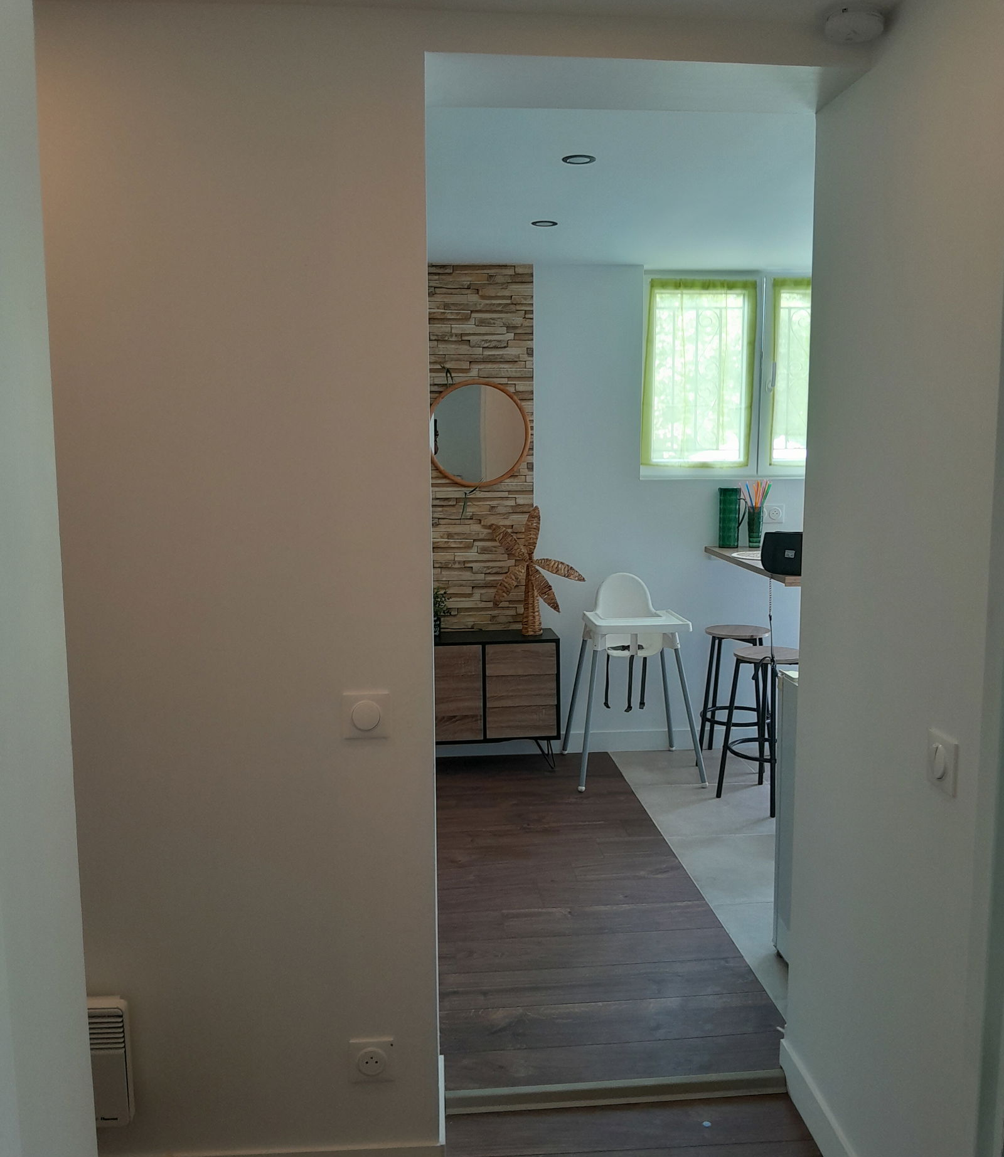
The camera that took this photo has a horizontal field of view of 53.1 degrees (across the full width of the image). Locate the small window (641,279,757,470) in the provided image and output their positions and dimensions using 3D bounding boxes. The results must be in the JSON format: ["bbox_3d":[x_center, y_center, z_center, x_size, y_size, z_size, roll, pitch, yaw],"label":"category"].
[{"bbox_3d":[0.952,-0.986,4.870,0.595,0.930,0.060,-1,7,-5],"label":"small window"}]

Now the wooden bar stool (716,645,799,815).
[{"bbox_3d":[1.116,0.620,4.196,0.345,0.634,0.345,0,7,0],"label":"wooden bar stool"}]

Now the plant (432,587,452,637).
[{"bbox_3d":[-0.327,0.155,4.660,0.180,0.230,0.170,-1,7,-5],"label":"plant"}]

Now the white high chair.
[{"bbox_3d":[0.594,0.436,4.613,0.565,0.904,0.600,-1,7,-5],"label":"white high chair"}]

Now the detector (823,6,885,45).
[{"bbox_3d":[0.603,-0.957,1.718,0.105,0.036,0.105,-1,7,-5],"label":"detector"}]

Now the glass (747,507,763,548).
[{"bbox_3d":[1.214,-0.244,4.808,0.076,0.197,0.076,-1,7,-5],"label":"glass"}]

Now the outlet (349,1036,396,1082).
[{"bbox_3d":[-0.249,0.927,1.935,0.083,0.083,0.013,-1,7,-5],"label":"outlet"}]

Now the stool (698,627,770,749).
[{"bbox_3d":[1.112,0.554,4.748,0.345,0.634,0.345,2,7,19],"label":"stool"}]

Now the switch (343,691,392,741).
[{"bbox_3d":[-0.250,0.254,1.854,0.083,0.083,0.012,-1,7,-5],"label":"switch"}]

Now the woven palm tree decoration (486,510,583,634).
[{"bbox_3d":[0.163,-0.038,4.636,0.452,0.590,0.250,-1,7,-5],"label":"woven palm tree decoration"}]

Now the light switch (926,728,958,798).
[{"bbox_3d":[0.687,0.287,1.567,0.012,0.083,0.083,-1,7,-5],"label":"light switch"}]

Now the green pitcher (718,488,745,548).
[{"bbox_3d":[1.100,-0.289,4.793,0.139,0.284,0.100,-1,7,-11],"label":"green pitcher"}]

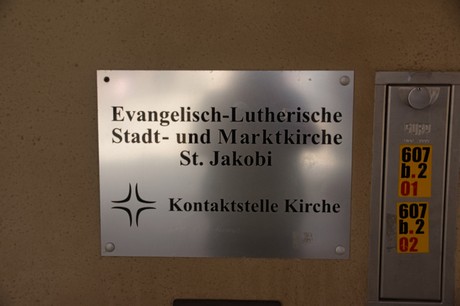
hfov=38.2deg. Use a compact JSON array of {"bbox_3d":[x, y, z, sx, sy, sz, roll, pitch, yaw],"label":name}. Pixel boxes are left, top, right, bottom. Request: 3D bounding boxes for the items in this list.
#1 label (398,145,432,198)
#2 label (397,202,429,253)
[{"bbox_3d":[0.293,0.029,1.046,0.051,0.084,0.002,0,7,2],"label":"label"},{"bbox_3d":[0.292,0.119,1.057,0.050,0.083,0.002,-2,7,2],"label":"label"}]

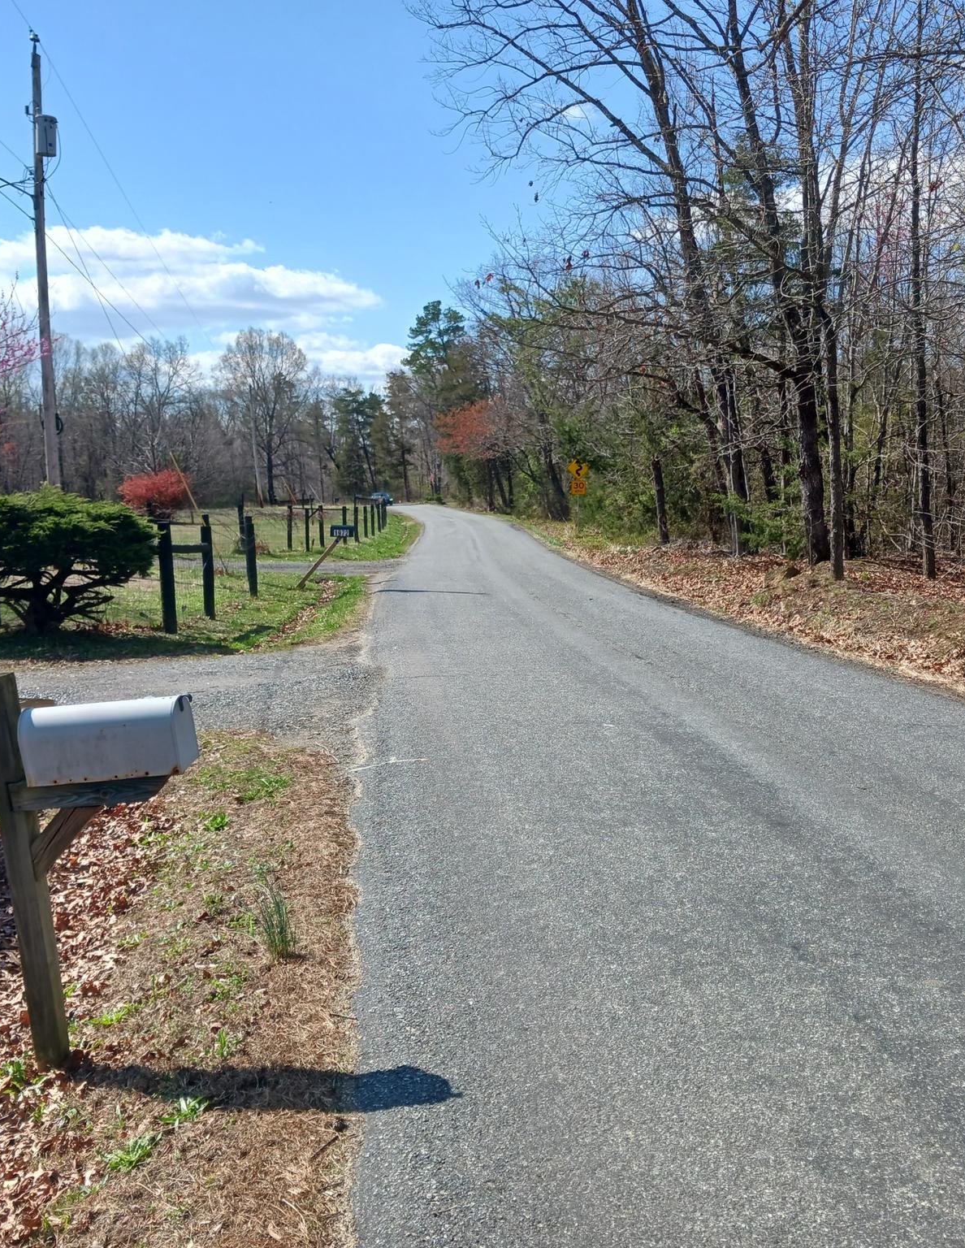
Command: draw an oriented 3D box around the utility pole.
[{"bbox_3d":[-8.171,-5.782,24.470,0.480,10.287,0.380,0,6,0],"label":"utility pole"}]

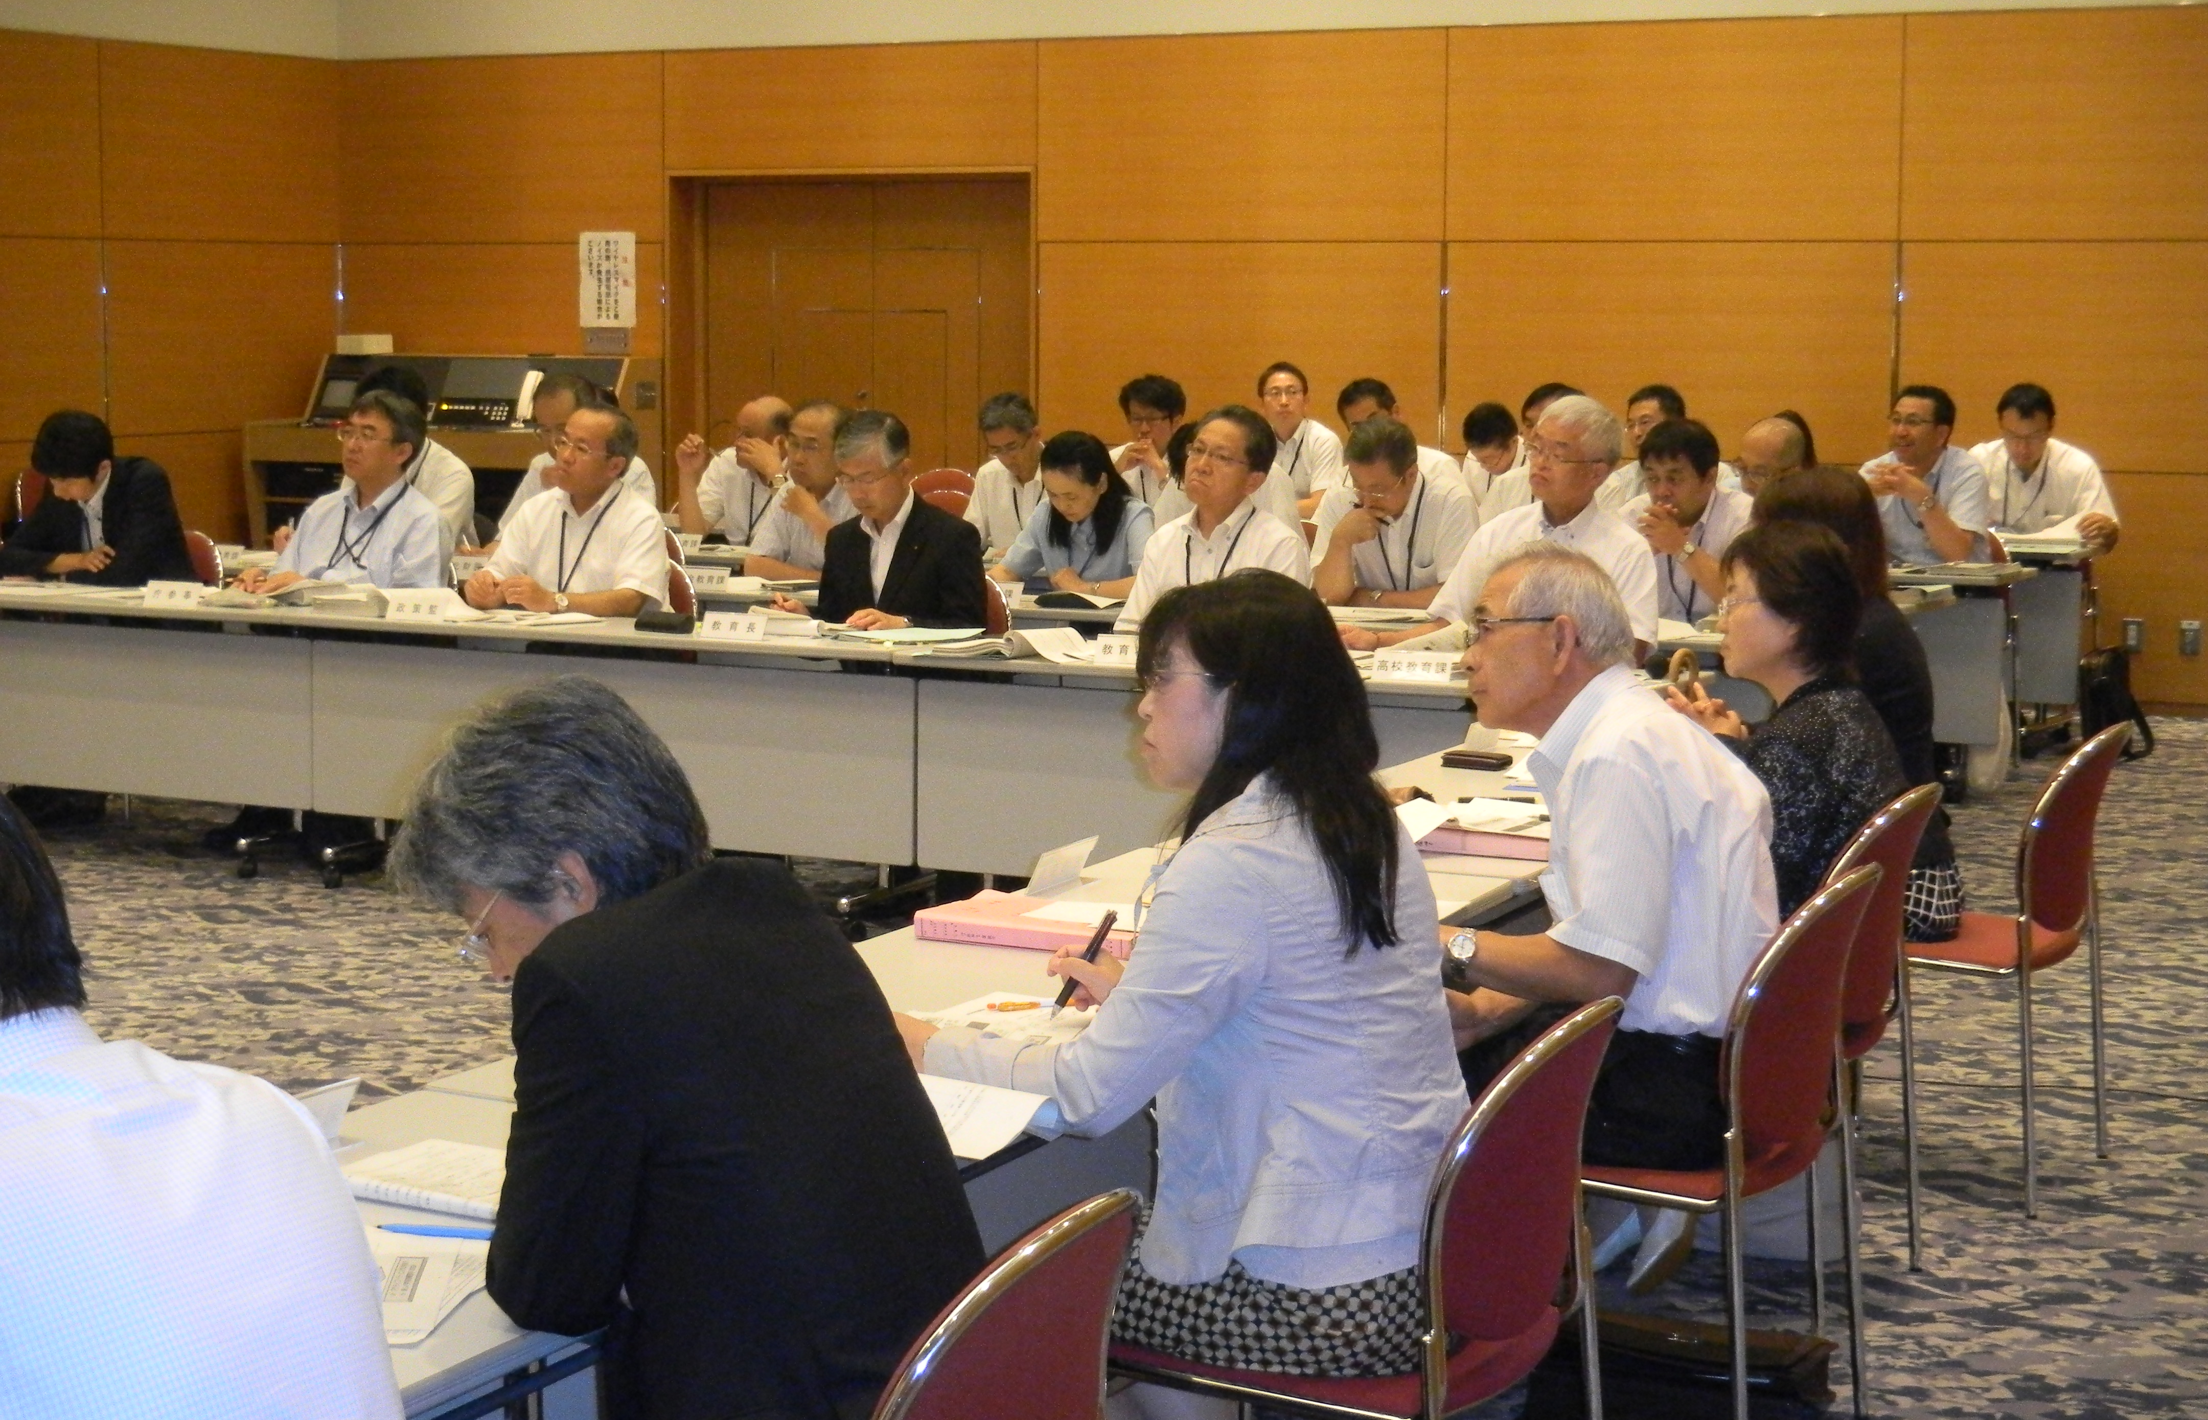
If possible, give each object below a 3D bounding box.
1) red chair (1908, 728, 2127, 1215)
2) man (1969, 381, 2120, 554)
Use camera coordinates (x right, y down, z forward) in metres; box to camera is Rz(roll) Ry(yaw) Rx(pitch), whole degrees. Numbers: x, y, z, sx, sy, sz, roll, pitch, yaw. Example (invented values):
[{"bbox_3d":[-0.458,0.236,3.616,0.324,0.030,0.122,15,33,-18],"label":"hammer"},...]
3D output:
[{"bbox_3d":[1.501,0.409,6.143,0.560,0.810,0.505,4,8,29],"label":"red chair"},{"bbox_3d":[3.206,-0.505,12.119,0.550,1.230,0.740,4,8,26],"label":"man"}]

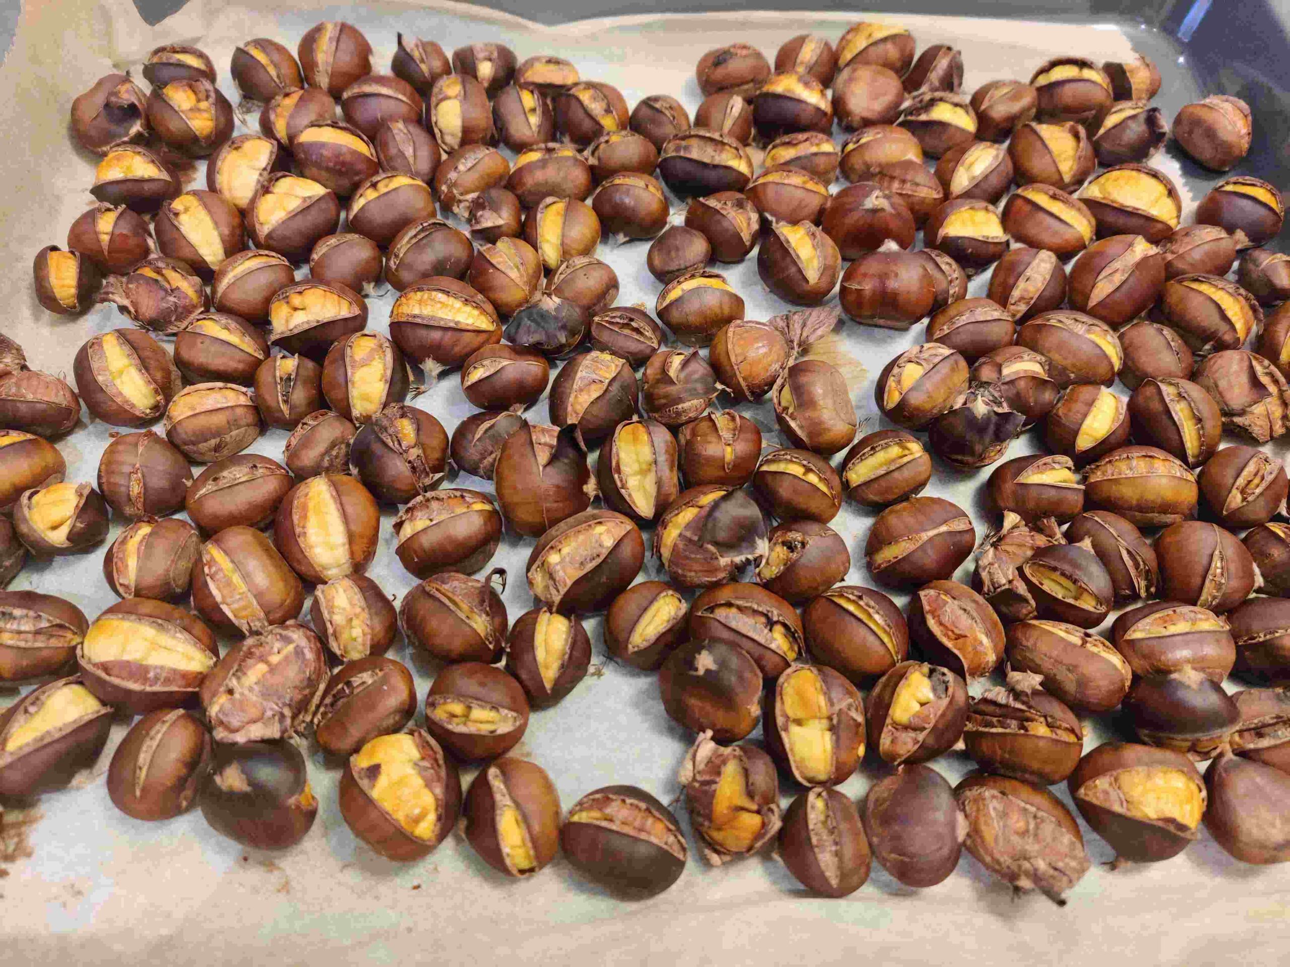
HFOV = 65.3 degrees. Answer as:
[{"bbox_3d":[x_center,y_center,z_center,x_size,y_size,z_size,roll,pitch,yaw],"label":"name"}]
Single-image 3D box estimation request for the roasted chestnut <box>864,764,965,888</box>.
[{"bbox_3d":[0.066,0.083,0.246,0.024,0.022,0.029,-8,57,-5],"label":"roasted chestnut"}]

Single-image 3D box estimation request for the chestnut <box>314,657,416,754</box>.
[{"bbox_3d":[-0.077,0.061,0.278,0.021,0.023,0.031,39,67,20],"label":"chestnut"}]

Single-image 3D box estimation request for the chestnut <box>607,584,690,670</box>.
[{"bbox_3d":[0.001,0.041,0.290,0.026,0.023,0.023,-31,64,-17],"label":"chestnut"}]

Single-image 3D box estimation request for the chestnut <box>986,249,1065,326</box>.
[{"bbox_3d":[0.134,-0.070,0.354,0.025,0.025,0.030,11,60,7],"label":"chestnut"}]

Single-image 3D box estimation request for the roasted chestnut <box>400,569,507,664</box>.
[{"bbox_3d":[-0.052,0.037,0.276,0.029,0.023,0.026,30,62,18],"label":"roasted chestnut"}]

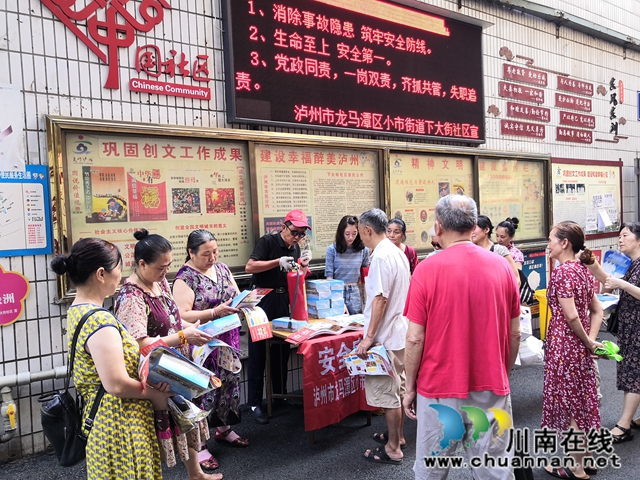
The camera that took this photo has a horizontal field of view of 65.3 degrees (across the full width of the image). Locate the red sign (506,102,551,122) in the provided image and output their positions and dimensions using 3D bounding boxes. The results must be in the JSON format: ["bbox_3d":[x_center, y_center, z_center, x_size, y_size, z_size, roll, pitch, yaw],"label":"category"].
[{"bbox_3d":[2.936,-1.783,7.013,1.036,0.192,0.030,-4,2,-35],"label":"red sign"}]

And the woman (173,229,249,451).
[{"bbox_3d":[-0.756,0.702,3.462,0.490,1.550,0.450,-4,3,-43],"label":"woman"}]

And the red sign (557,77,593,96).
[{"bbox_3d":[3.948,-2.360,7.715,1.050,0.200,0.030,-4,2,-35],"label":"red sign"}]

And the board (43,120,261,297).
[{"bbox_3d":[-1.256,-0.255,4.048,1.637,1.322,0.120,-4,2,-35],"label":"board"}]

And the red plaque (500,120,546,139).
[{"bbox_3d":[2.829,-1.527,6.938,1.029,0.198,0.030,-4,2,-35],"label":"red plaque"}]

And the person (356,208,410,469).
[{"bbox_3d":[0.425,0.610,3.330,0.380,1.640,0.470,-2,2,24],"label":"person"}]

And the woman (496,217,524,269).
[{"bbox_3d":[2.012,0.507,5.213,0.340,1.580,0.430,-4,2,-36],"label":"woman"}]

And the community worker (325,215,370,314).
[{"bbox_3d":[0.249,0.606,4.261,0.450,1.600,0.360,-3,2,-2],"label":"community worker"}]

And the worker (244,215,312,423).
[{"bbox_3d":[-0.355,0.607,4.001,0.530,1.670,0.440,-4,2,-38],"label":"worker"}]

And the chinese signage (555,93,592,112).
[{"bbox_3d":[3.904,-2.098,7.684,1.049,0.196,0.030,-4,2,-35],"label":"chinese signage"}]

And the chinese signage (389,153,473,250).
[{"bbox_3d":[1.320,-0.425,5.671,1.402,1.050,0.050,-4,2,-35],"label":"chinese signage"}]

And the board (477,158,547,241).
[{"bbox_3d":[2.552,-0.494,6.522,1.501,1.068,0.060,-4,2,-35],"label":"board"}]

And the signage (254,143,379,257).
[{"bbox_3d":[0.039,-0.369,4.946,1.461,1.066,0.030,-4,2,-35],"label":"signage"}]

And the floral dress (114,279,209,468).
[{"bbox_3d":[-0.987,0.782,3.050,0.390,1.120,0.490,-1,2,34],"label":"floral dress"}]

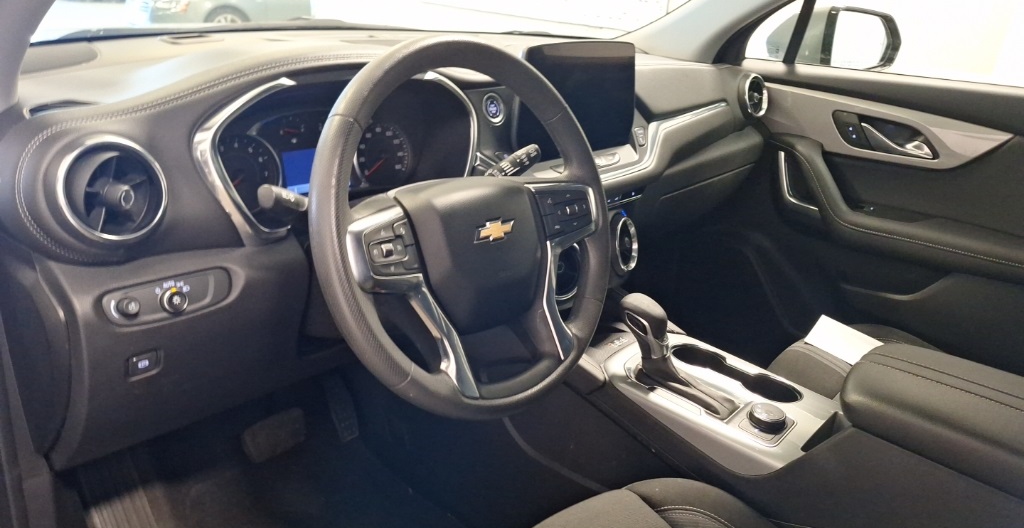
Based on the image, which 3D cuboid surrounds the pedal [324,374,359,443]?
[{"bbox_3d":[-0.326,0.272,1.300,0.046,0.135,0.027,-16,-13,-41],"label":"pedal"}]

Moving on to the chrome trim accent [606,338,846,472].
[{"bbox_3d":[0.295,0.191,1.000,0.190,0.055,0.310,-16,29,-41],"label":"chrome trim accent"}]

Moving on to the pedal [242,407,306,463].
[{"bbox_3d":[-0.422,0.305,1.210,0.100,0.060,0.030,-16,-9,-41],"label":"pedal"}]

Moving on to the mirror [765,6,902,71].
[{"bbox_3d":[0.801,-0.554,1.690,0.240,0.175,0.150,-8,25,-27],"label":"mirror"}]

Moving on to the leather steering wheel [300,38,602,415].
[{"bbox_3d":[-0.045,-0.035,0.700,0.375,0.375,0.105,-16,8,-43],"label":"leather steering wheel"}]

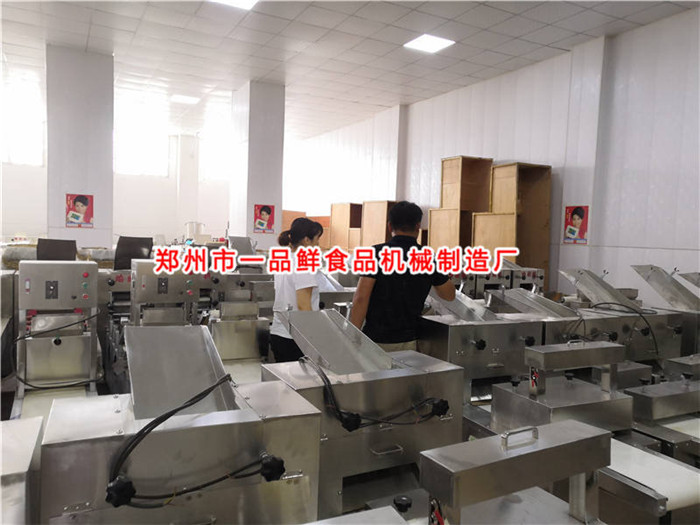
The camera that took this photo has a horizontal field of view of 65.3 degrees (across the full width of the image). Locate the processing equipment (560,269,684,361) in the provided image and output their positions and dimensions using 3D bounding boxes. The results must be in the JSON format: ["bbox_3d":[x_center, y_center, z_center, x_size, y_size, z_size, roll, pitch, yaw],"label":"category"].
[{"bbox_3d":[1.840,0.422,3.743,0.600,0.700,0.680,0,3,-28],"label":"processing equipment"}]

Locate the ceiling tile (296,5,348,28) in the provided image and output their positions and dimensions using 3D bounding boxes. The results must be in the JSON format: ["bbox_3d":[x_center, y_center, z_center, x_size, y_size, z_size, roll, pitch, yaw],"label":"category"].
[{"bbox_3d":[-0.374,-3.326,7.444,0.600,0.020,0.600,0,3,-29],"label":"ceiling tile"}]

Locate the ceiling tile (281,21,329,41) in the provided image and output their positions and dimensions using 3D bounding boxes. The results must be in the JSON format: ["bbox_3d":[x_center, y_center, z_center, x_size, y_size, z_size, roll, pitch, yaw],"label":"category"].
[{"bbox_3d":[-0.661,-3.363,7.969,0.600,0.020,0.600,0,3,-29],"label":"ceiling tile"}]

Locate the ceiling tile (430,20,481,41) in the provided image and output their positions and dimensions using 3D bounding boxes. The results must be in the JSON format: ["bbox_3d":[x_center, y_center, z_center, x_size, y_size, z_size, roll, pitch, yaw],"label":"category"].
[{"bbox_3d":[1.475,-3.267,7.706,0.600,0.020,0.600,0,3,-28],"label":"ceiling tile"}]

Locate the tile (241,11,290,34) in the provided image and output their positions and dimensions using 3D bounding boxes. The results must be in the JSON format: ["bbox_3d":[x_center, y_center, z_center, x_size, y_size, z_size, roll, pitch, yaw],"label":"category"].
[{"bbox_3d":[-1.188,-3.364,7.682,0.600,0.020,0.600,0,3,-29],"label":"tile"}]

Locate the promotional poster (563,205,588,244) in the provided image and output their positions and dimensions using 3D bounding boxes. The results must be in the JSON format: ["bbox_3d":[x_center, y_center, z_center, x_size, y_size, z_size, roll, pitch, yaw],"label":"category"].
[{"bbox_3d":[3.337,-0.550,8.047,0.010,0.570,0.420,0,3,-28],"label":"promotional poster"}]

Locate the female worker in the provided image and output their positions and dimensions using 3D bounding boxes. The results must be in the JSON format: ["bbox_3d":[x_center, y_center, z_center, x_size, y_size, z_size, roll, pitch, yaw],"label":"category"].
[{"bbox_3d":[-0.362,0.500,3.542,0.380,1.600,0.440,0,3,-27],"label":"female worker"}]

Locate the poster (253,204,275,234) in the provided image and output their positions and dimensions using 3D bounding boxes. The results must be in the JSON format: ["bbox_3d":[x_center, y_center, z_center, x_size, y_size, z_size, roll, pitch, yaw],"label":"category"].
[{"bbox_3d":[-1.708,-0.864,10.947,0.420,0.560,0.010,0,3,-29],"label":"poster"}]

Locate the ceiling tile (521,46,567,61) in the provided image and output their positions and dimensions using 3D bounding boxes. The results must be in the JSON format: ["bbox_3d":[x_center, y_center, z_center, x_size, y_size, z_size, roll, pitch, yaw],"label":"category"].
[{"bbox_3d":[2.989,-3.260,8.522,0.450,0.020,0.600,0,3,-28],"label":"ceiling tile"}]

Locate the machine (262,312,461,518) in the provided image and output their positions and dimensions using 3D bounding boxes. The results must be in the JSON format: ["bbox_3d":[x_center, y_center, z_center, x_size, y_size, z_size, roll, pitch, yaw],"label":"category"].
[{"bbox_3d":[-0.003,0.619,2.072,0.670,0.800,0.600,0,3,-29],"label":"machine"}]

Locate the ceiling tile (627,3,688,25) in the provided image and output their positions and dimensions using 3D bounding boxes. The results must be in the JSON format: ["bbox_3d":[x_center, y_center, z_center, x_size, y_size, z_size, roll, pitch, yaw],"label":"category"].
[{"bbox_3d":[3.839,-3.149,6.936,0.440,0.020,0.600,0,3,-28],"label":"ceiling tile"}]

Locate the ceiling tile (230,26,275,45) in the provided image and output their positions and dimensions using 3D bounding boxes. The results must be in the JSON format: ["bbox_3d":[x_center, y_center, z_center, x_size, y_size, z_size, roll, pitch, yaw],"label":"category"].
[{"bbox_3d":[-1.475,-3.401,8.207,0.600,0.020,0.600,0,3,-29],"label":"ceiling tile"}]

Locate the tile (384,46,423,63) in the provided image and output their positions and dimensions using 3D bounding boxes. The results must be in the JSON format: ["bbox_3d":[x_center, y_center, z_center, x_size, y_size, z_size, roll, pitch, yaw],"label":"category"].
[{"bbox_3d":[0.919,-3.358,8.832,0.600,0.020,0.600,0,3,-29],"label":"tile"}]

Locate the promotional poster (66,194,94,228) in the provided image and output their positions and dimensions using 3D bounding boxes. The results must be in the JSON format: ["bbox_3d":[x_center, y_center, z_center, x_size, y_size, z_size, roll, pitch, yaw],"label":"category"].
[{"bbox_3d":[-4.571,-0.864,9.247,0.420,0.560,0.010,0,3,-29],"label":"promotional poster"}]

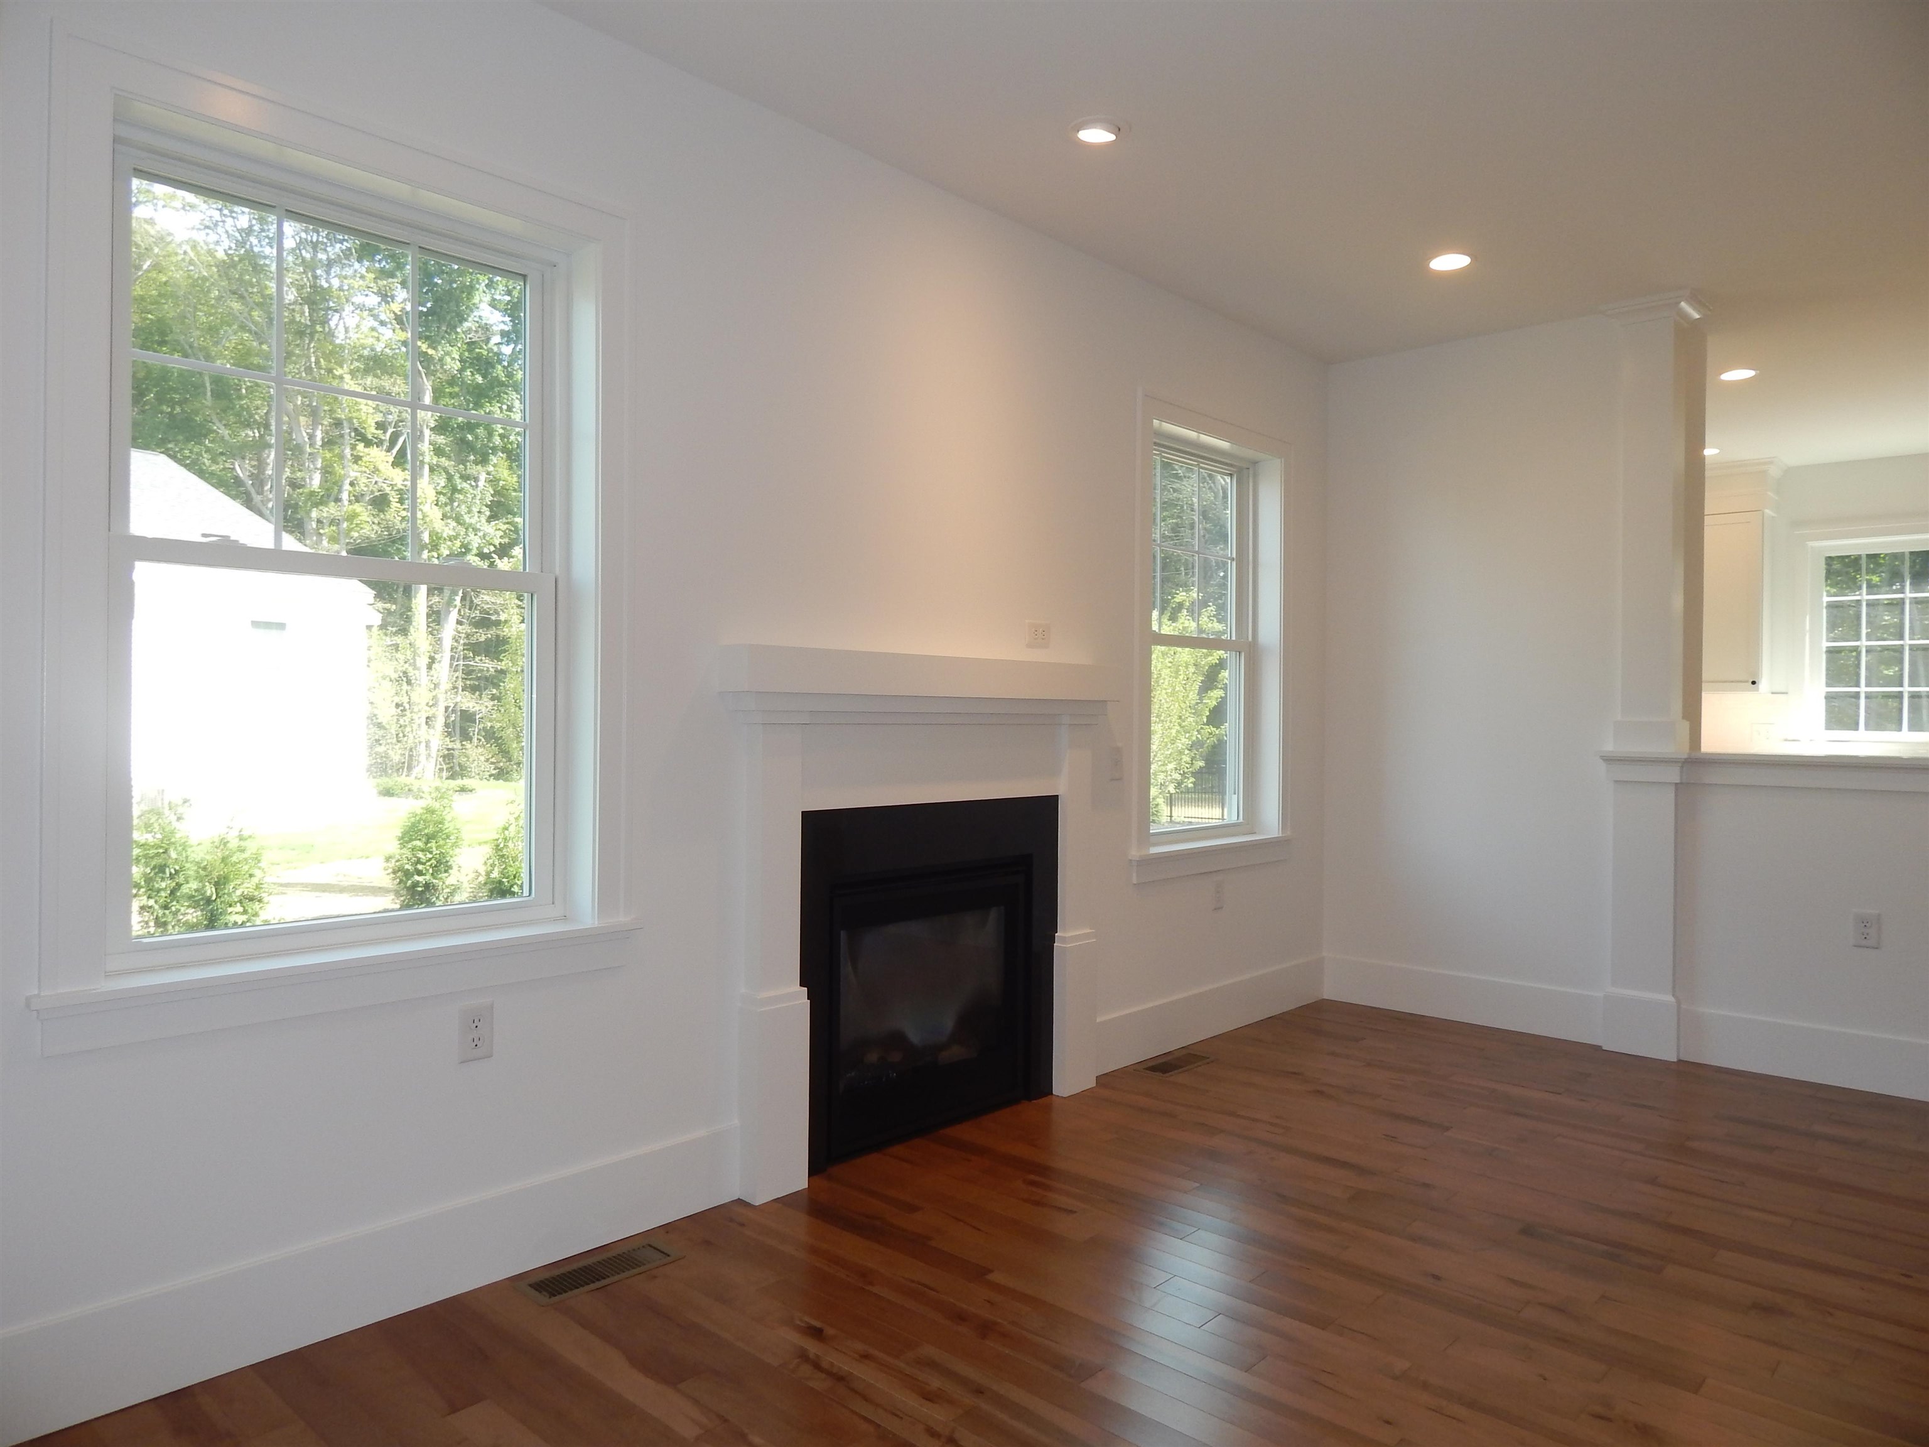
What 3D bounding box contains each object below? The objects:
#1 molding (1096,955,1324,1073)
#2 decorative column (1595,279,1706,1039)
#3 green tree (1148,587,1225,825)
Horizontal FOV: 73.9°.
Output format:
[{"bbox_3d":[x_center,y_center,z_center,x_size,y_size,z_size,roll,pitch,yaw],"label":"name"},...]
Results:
[{"bbox_3d":[0.960,1.073,4.788,0.018,0.190,1.714,1,0,42],"label":"molding"},{"bbox_3d":[2.483,-0.166,4.642,0.287,2.691,0.269,1,0,42],"label":"decorative column"},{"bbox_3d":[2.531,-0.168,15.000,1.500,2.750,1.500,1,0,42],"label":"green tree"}]

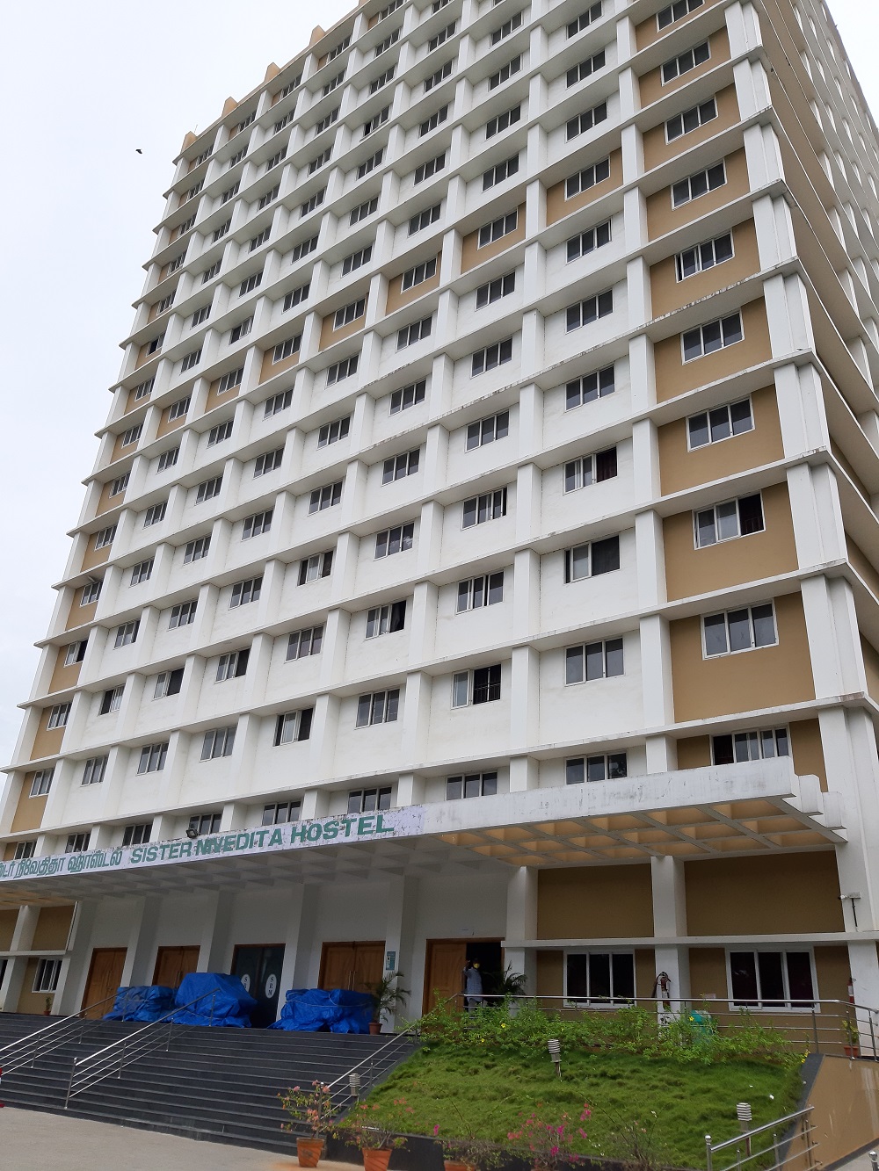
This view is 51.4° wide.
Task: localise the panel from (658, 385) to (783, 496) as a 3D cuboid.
[{"bbox_3d":[7.360,-3.650,24.149,3.314,2.684,0.120,-17,-34,35],"label":"panel"}]

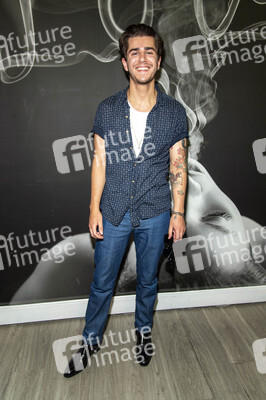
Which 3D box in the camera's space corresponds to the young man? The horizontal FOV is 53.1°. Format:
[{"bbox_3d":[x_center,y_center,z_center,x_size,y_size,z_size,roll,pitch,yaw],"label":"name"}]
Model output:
[{"bbox_3d":[-0.031,0.130,1.371,0.610,1.790,0.360,1,19,2],"label":"young man"}]

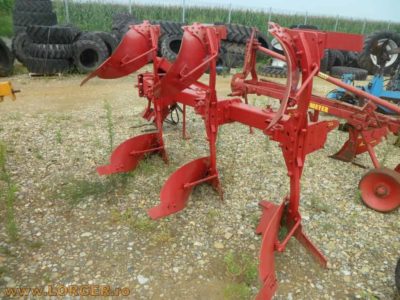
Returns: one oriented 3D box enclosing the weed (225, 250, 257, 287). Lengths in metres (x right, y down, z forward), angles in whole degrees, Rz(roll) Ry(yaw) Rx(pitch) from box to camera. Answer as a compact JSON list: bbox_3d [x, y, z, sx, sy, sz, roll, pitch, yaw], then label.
[{"bbox_3d":[0.269,0.772,2.028,0.219,0.167,0.208,1,20,0],"label":"weed"}]

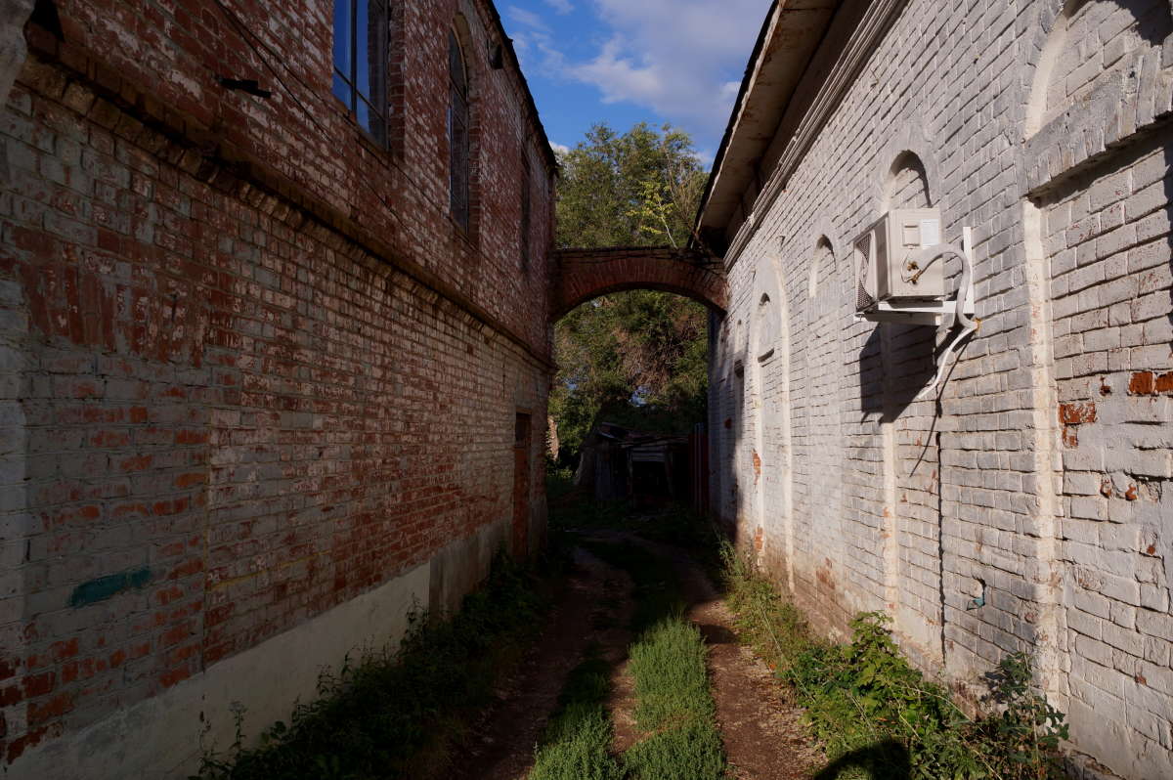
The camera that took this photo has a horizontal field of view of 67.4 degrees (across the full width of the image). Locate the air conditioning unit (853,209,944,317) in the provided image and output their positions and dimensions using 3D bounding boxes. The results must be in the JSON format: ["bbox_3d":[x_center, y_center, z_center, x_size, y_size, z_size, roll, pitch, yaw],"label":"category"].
[{"bbox_3d":[1.721,-0.690,4.890,0.263,0.437,0.696,-1,-3,3],"label":"air conditioning unit"}]

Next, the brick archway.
[{"bbox_3d":[0.879,-1.802,15.265,3.020,1.120,0.800,-1,-3,3],"label":"brick archway"}]

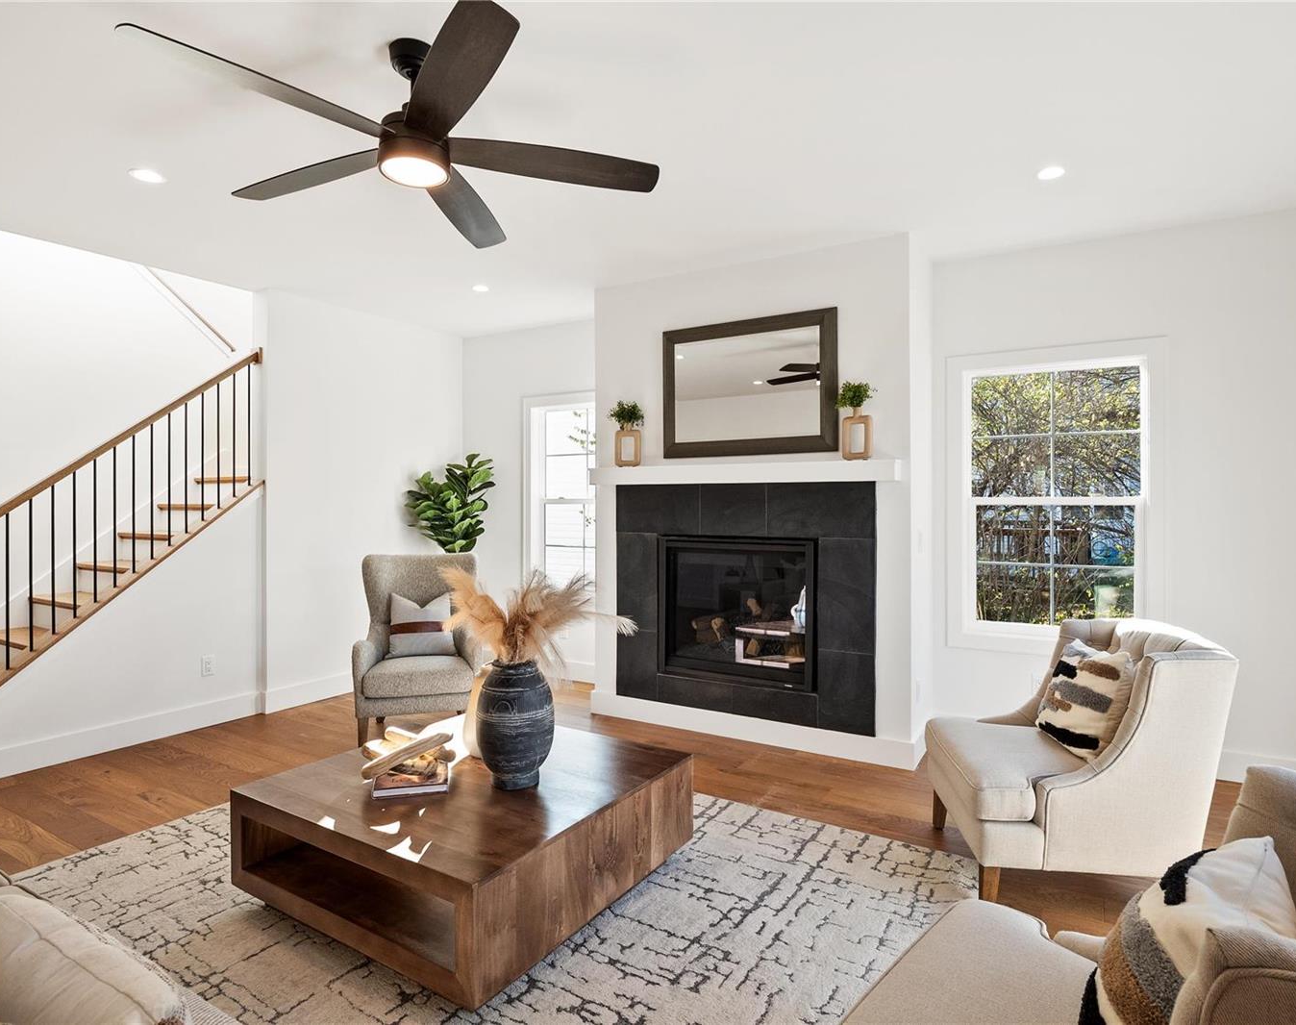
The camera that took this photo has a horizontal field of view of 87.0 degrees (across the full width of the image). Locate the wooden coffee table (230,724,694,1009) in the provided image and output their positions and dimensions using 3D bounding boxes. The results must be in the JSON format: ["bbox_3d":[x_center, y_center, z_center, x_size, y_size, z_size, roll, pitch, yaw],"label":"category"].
[{"bbox_3d":[-0.643,1.155,2.576,1.170,0.359,1.130,1,1,32],"label":"wooden coffee table"}]

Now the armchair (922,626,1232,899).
[{"bbox_3d":[1.530,0.888,2.550,0.790,0.900,0.680,0,1,7],"label":"armchair"}]

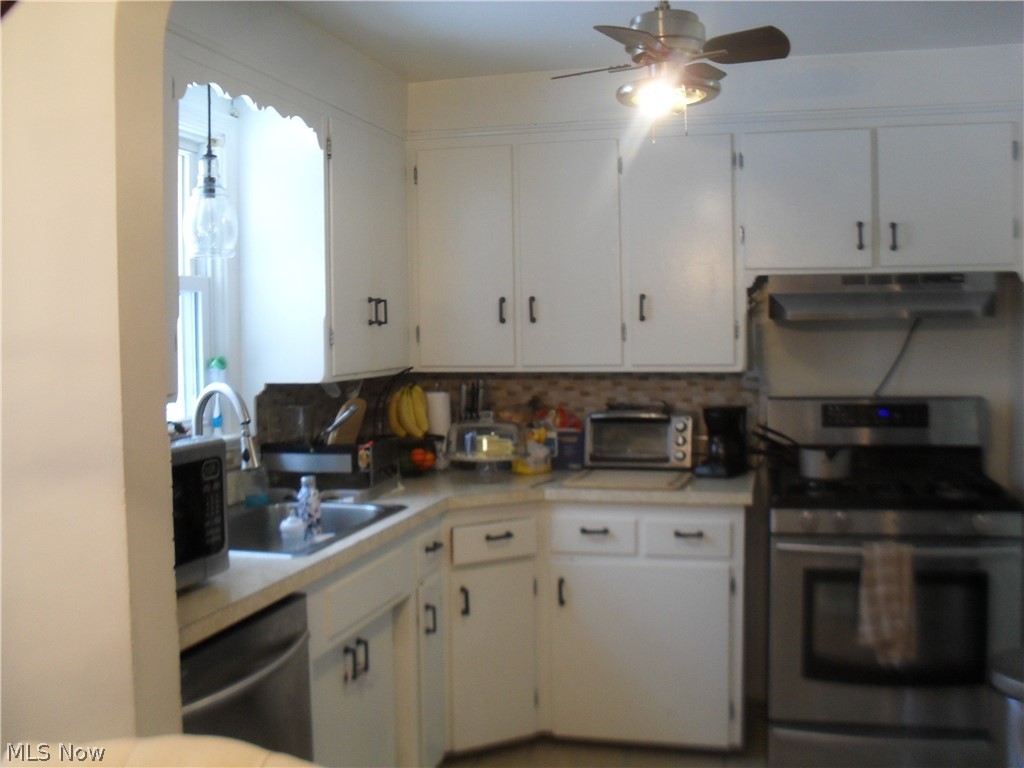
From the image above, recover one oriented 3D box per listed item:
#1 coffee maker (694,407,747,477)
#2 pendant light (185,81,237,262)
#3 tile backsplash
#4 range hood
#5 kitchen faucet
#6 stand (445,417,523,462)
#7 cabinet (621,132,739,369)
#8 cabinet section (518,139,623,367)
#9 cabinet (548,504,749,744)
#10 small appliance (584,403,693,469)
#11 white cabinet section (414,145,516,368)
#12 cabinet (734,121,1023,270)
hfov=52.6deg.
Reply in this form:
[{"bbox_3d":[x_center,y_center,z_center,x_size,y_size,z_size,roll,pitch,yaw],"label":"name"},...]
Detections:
[{"bbox_3d":[0.762,0.199,3.792,0.180,0.270,0.150,-2,3,-26],"label":"coffee maker"},{"bbox_3d":[-0.824,-0.589,2.823,0.150,0.510,0.150,0,3,14],"label":"pendant light"},{"bbox_3d":[0.040,0.125,3.700,1.607,0.330,0.930,0,3,14],"label":"tile backsplash"},{"bbox_3d":[1.271,-0.297,3.617,0.761,0.152,0.430,0,3,14],"label":"range hood"},{"bbox_3d":[-0.800,0.195,2.910,0.225,0.397,0.075,0,3,14],"label":"kitchen faucet"},{"bbox_3d":[-0.104,0.226,3.902,0.280,0.230,0.280,0,3,14],"label":"stand"},{"bbox_3d":[0.625,-0.475,3.804,0.422,0.840,0.340,0,3,14],"label":"cabinet"},{"bbox_3d":[0.249,-0.477,3.904,0.390,0.808,0.320,0,4,14],"label":"cabinet section"},{"bbox_3d":[0.517,0.795,3.755,0.668,0.824,0.650,0,3,14],"label":"cabinet"},{"bbox_3d":[0.496,0.206,3.938,0.393,0.225,0.290,0,3,14],"label":"small appliance"},{"bbox_3d":[-0.129,-0.477,3.999,0.372,0.812,0.320,0,4,14],"label":"white cabinet section"},{"bbox_3d":[1.266,-0.631,3.626,0.951,0.510,0.340,0,3,14],"label":"cabinet"}]

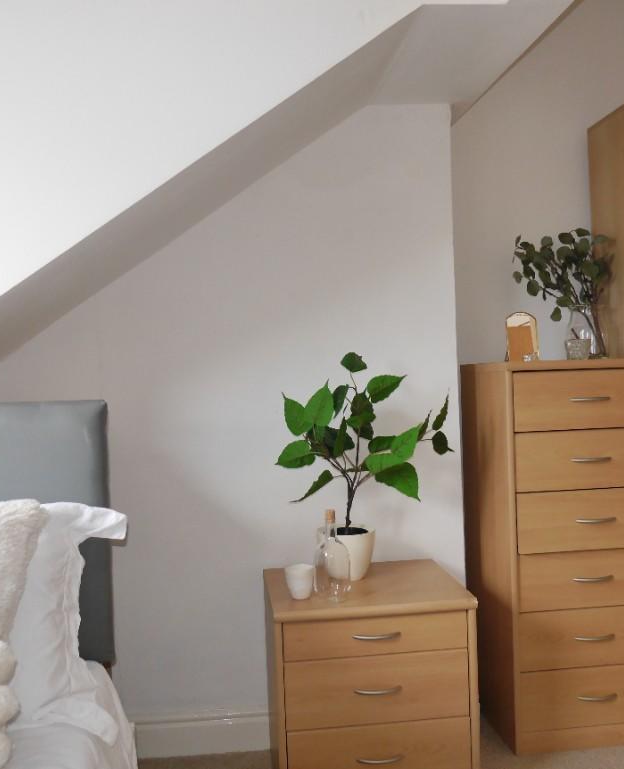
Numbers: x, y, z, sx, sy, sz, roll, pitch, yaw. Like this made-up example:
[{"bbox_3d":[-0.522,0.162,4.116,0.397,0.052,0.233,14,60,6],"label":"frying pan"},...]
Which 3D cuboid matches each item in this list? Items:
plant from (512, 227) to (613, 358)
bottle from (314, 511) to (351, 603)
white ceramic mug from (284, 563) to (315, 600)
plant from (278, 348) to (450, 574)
[{"bbox_3d":[0.779,-0.273,2.576,0.295,0.405,0.235,-2,1,-7],"label":"plant"},{"bbox_3d":[0.047,0.417,2.075,0.094,0.228,0.090,-2,1,-6],"label":"bottle"},{"bbox_3d":[-0.030,0.492,2.086,0.075,0.084,0.075,-2,1,-6],"label":"white ceramic mug"},{"bbox_3d":[0.129,0.224,2.239,0.455,0.605,0.360,-2,1,-6],"label":"plant"}]

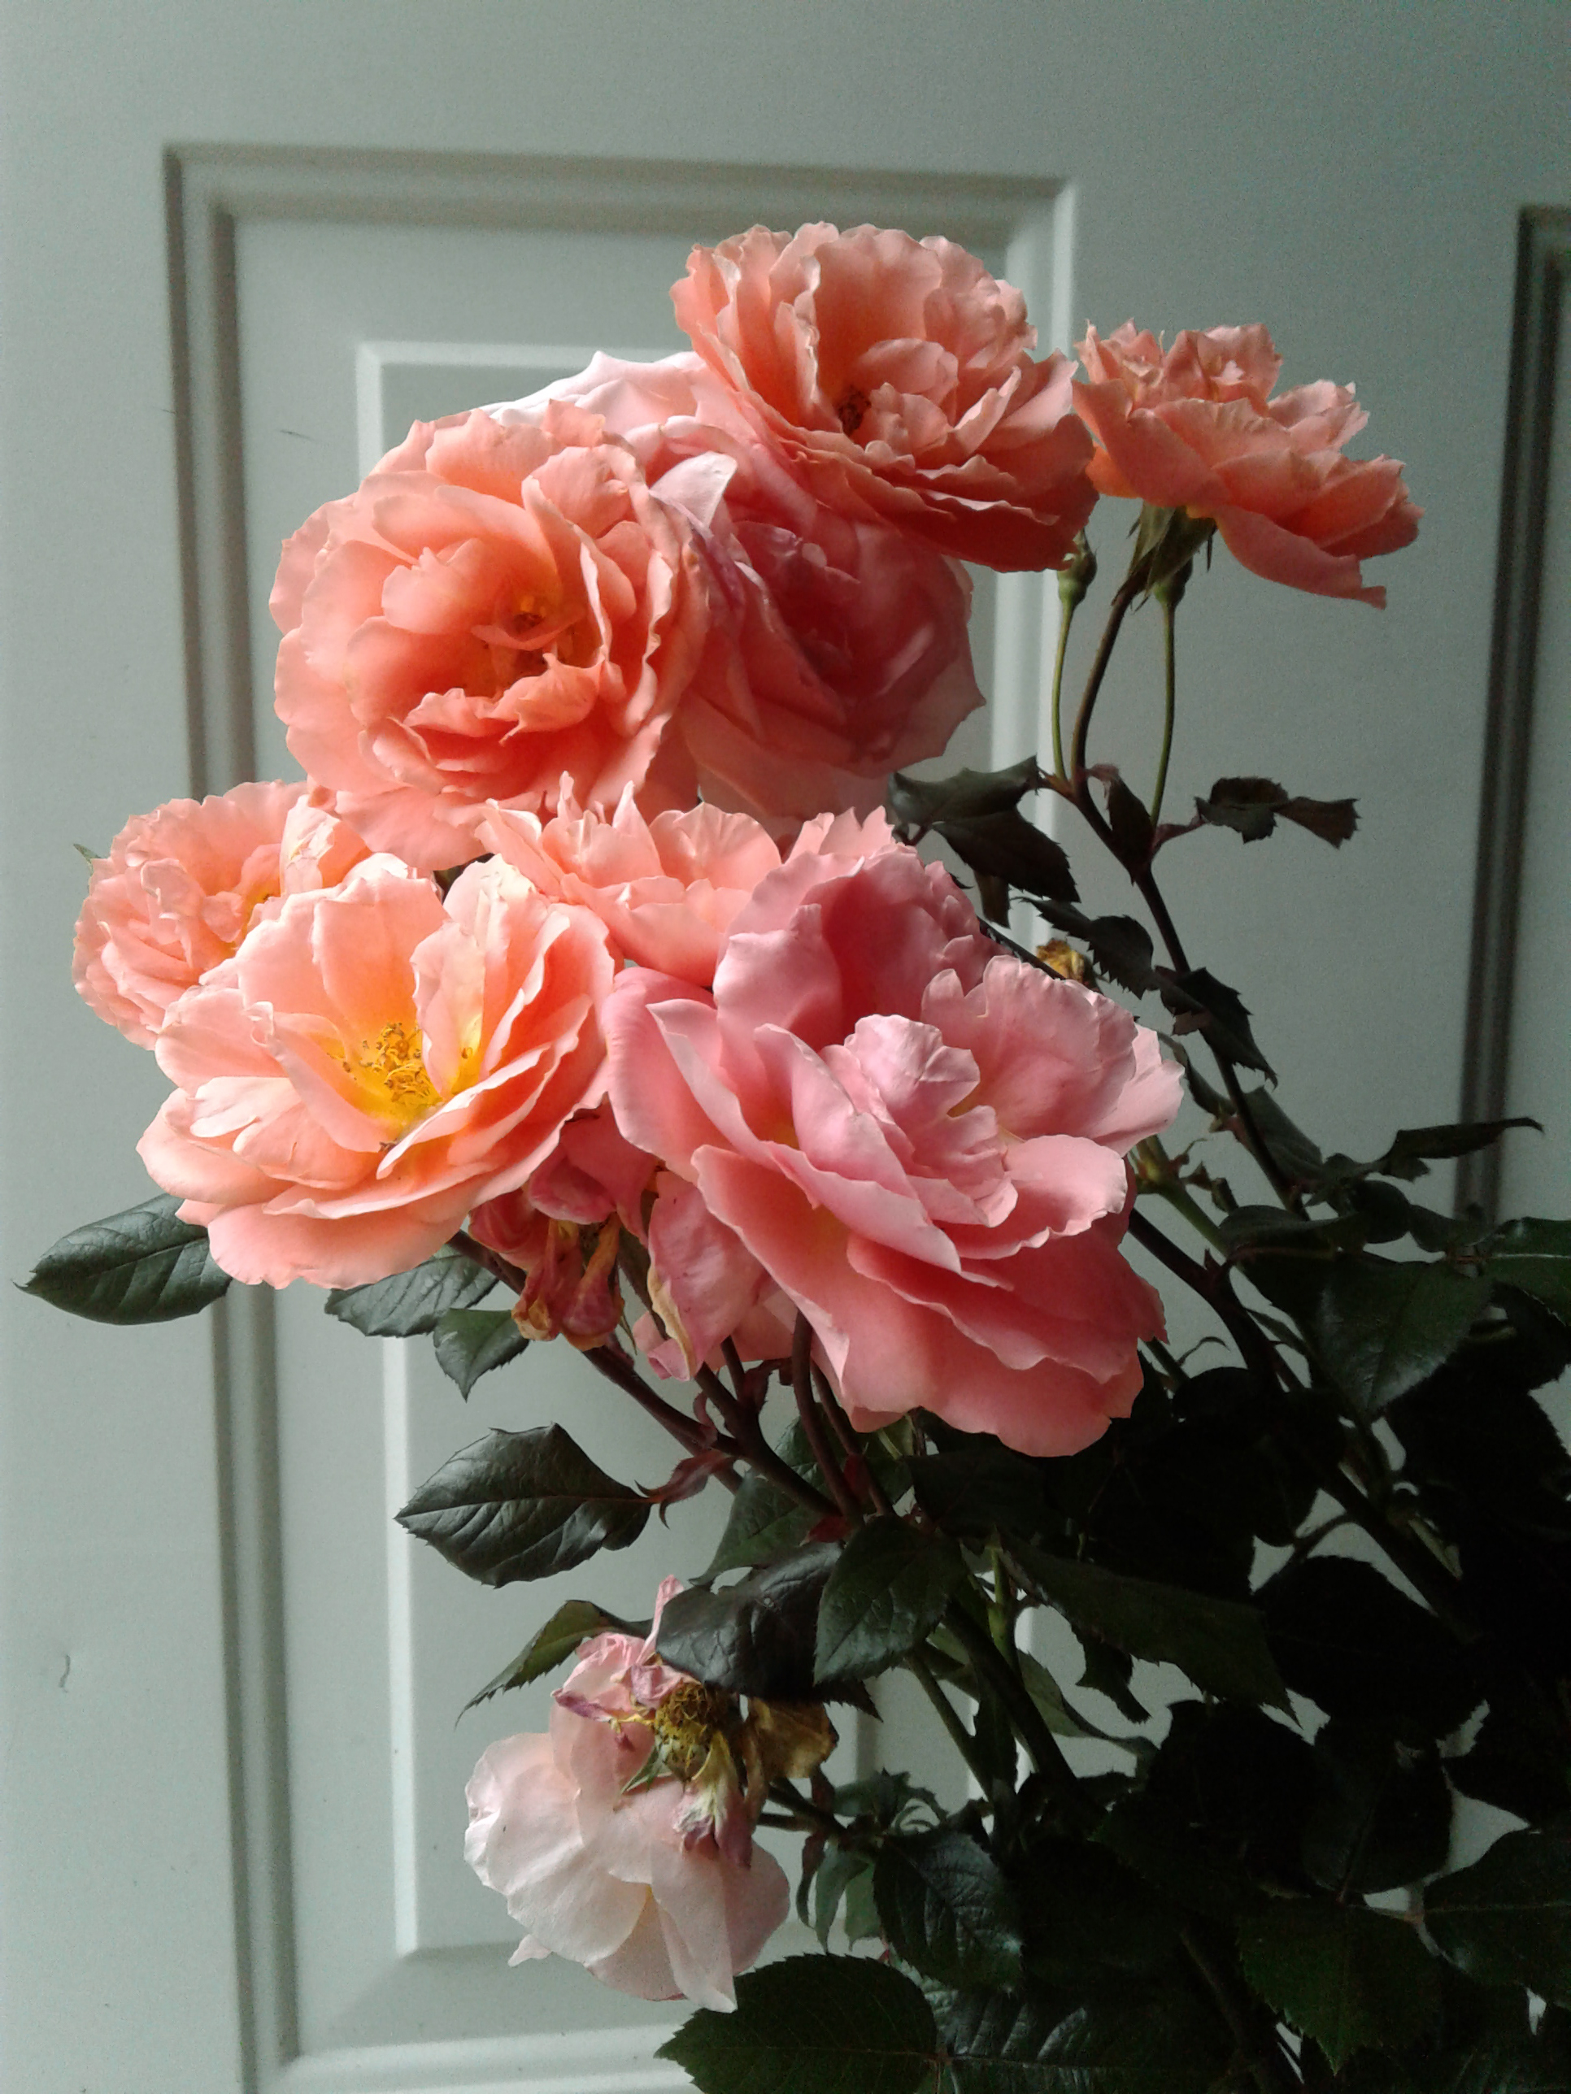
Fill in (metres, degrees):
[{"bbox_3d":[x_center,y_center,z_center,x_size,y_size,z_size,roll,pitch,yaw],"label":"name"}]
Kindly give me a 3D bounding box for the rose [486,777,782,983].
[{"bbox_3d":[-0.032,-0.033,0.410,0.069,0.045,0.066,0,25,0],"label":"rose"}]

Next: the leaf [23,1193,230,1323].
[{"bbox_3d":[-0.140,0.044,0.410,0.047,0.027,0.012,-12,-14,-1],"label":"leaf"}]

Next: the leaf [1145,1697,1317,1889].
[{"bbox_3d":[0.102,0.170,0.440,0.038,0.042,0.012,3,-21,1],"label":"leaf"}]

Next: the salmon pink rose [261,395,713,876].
[{"bbox_3d":[-0.058,-0.082,0.385,0.084,0.089,0.056,2,9,9],"label":"salmon pink rose"}]

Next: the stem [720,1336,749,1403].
[{"bbox_3d":[-0.010,0.063,0.380,0.004,0.015,0.004,-18,3,1],"label":"stem"}]

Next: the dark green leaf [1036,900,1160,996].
[{"bbox_3d":[0.069,-0.022,0.430,0.034,0.010,0.019,36,41,5],"label":"dark green leaf"}]

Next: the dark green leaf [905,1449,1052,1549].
[{"bbox_3d":[0.039,0.090,0.385,0.029,0.019,0.014,-2,21,-5],"label":"dark green leaf"}]

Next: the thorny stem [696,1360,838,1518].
[{"bbox_3d":[-0.004,0.081,0.400,0.010,0.043,0.010,-43,12,0],"label":"thorny stem"}]

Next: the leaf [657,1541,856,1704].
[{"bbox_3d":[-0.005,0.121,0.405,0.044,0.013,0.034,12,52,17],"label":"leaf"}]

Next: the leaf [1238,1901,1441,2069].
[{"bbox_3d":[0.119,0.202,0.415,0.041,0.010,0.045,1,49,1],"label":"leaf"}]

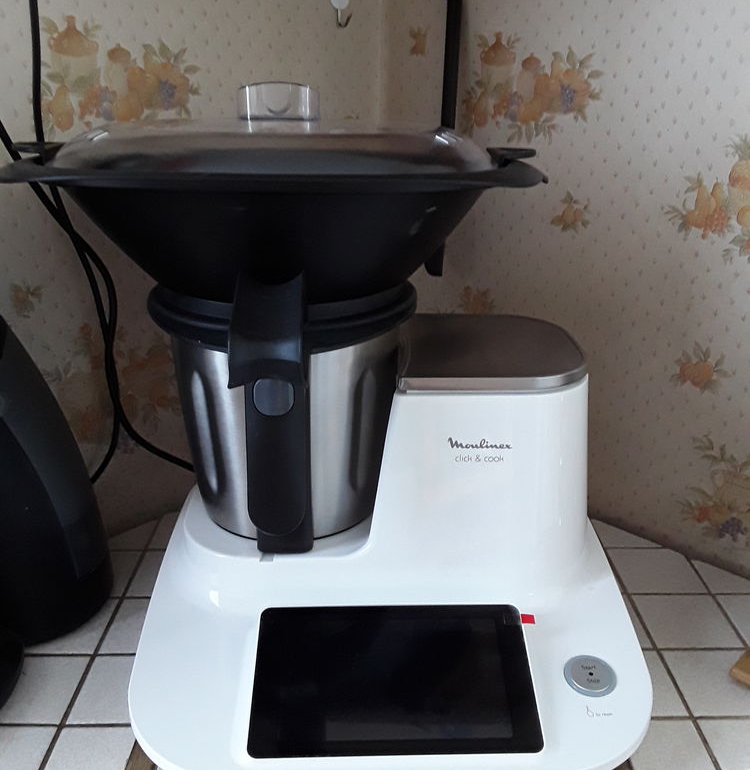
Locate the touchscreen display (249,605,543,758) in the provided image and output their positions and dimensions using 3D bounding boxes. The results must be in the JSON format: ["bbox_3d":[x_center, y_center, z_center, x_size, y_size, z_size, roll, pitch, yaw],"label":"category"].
[{"bbox_3d":[0.013,0.216,0.576,0.203,0.012,0.118,0,39,-2],"label":"touchscreen display"}]

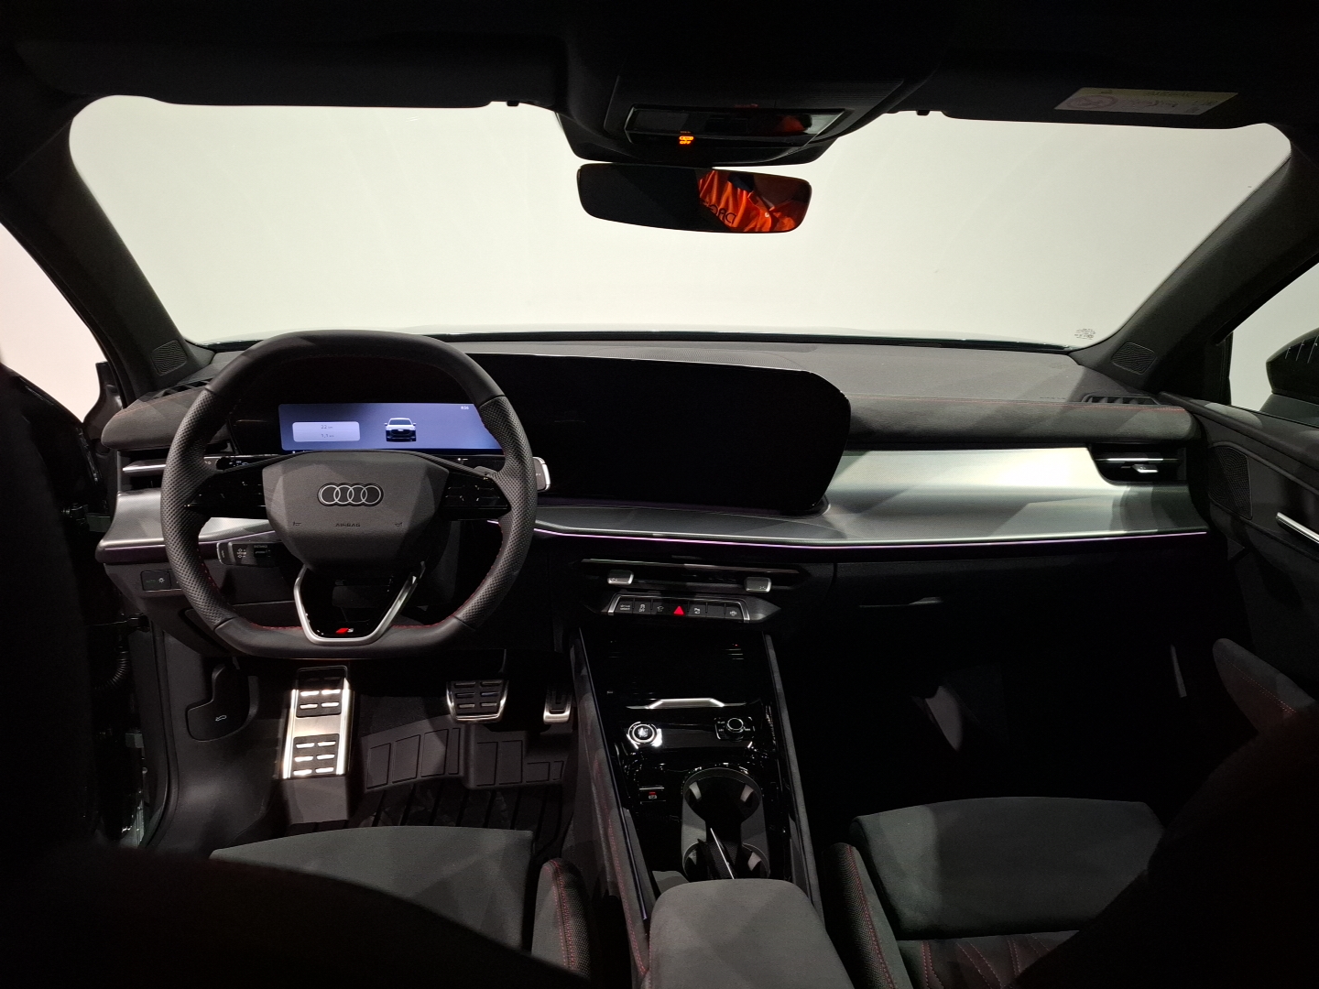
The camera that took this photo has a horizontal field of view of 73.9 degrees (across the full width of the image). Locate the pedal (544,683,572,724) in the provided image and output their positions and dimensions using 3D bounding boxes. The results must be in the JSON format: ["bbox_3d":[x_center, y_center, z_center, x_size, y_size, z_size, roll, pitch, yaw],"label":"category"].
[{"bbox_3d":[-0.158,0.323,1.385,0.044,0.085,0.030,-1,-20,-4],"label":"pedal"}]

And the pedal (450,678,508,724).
[{"bbox_3d":[-0.281,0.321,1.365,0.093,0.068,0.030,-1,-15,-4],"label":"pedal"}]

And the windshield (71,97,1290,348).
[{"bbox_3d":[0.016,-0.282,1.119,1.340,0.110,0.700,-1,-9,-4],"label":"windshield"}]

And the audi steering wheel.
[{"bbox_3d":[-0.314,0.003,0.903,0.368,0.338,0.090,-1,-5,-4],"label":"audi steering wheel"}]

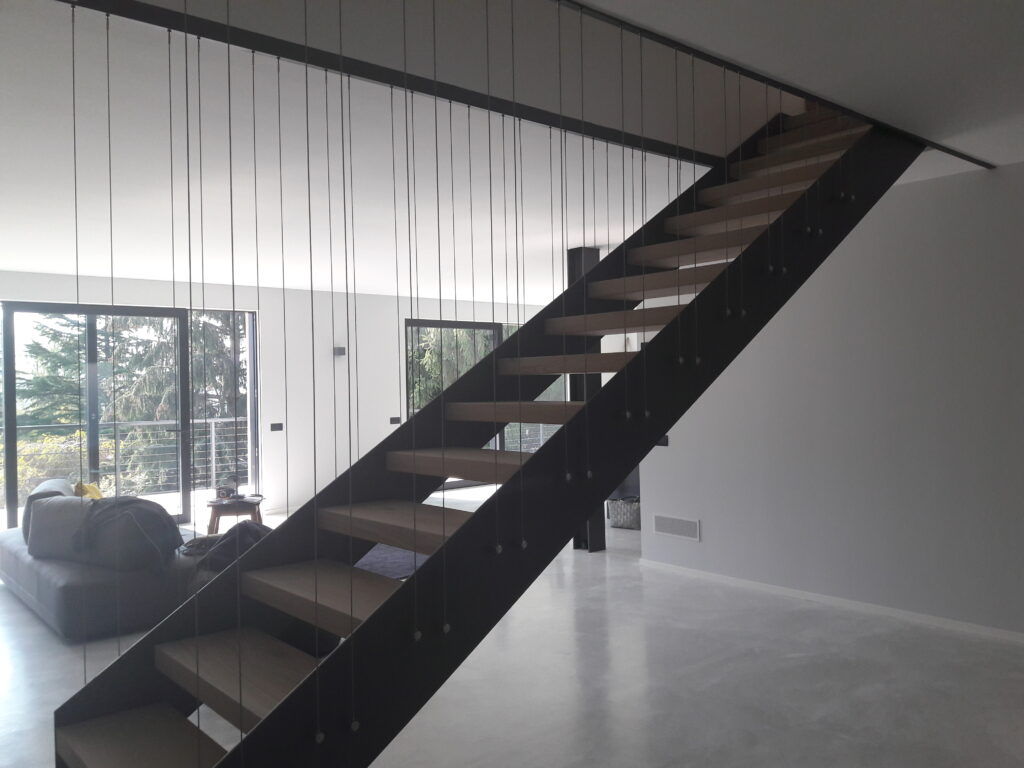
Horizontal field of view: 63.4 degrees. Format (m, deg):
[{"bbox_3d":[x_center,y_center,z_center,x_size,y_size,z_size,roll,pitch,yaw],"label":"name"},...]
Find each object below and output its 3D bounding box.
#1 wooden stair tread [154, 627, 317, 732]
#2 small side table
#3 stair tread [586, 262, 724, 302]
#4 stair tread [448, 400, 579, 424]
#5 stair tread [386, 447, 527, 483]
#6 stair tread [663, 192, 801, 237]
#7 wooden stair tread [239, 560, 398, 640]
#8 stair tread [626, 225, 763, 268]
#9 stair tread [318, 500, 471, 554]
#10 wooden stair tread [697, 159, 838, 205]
[{"bbox_3d":[-0.701,0.827,2.319,0.300,0.069,0.845,-1,0,-41],"label":"wooden stair tread"},{"bbox_3d":[-2.551,1.313,7.676,0.490,0.450,0.330,-1,0,-12],"label":"small side table"},{"bbox_3d":[0.746,-0.443,3.593,0.300,0.069,0.845,-1,0,-41],"label":"stair tread"},{"bbox_3d":[0.126,0.101,3.047,0.300,0.069,0.845,-1,0,-41],"label":"stair tread"},{"bbox_3d":[-0.084,0.292,2.930,0.306,0.071,0.860,-1,0,-41],"label":"stair tread"},{"bbox_3d":[1.159,-0.806,3.958,0.300,0.069,0.845,-1,0,-41],"label":"stair tread"},{"bbox_3d":[-0.494,0.645,2.501,0.300,0.069,0.845,-1,0,-41],"label":"wooden stair tread"},{"bbox_3d":[0.953,-0.624,3.775,0.300,0.069,0.845,-1,0,-41],"label":"stair tread"},{"bbox_3d":[-0.296,0.477,2.745,0.306,0.071,0.860,-1,0,-41],"label":"stair tread"},{"bbox_3d":[1.399,-1.008,4.221,0.306,0.071,0.860,-1,0,-41],"label":"wooden stair tread"}]

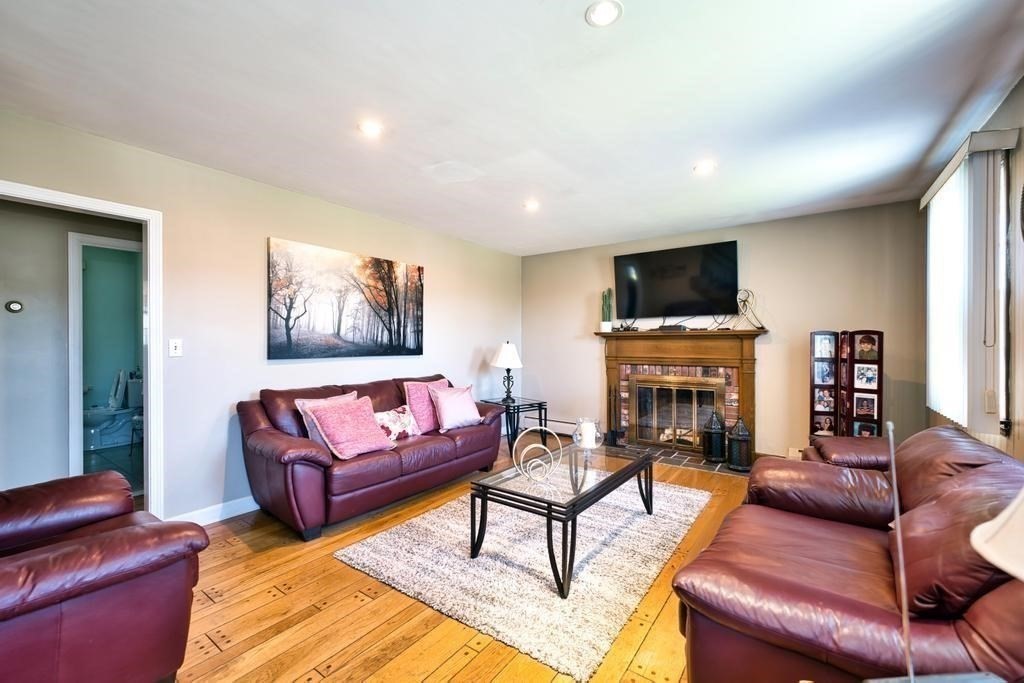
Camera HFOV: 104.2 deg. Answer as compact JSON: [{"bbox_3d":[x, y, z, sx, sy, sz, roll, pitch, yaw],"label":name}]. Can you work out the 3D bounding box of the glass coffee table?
[{"bbox_3d":[0.399,1.024,2.584,0.615,0.450,1.230,0,0,37],"label":"glass coffee table"}]

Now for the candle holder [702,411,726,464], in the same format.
[{"bbox_3d":[2.111,0.996,4.146,0.200,0.522,0.200,0,0,37],"label":"candle holder"}]

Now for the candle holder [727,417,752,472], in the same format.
[{"bbox_3d":[2.216,1.002,3.874,0.200,0.506,0.200,0,0,37],"label":"candle holder"}]

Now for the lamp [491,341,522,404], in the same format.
[{"bbox_3d":[-0.049,0.368,4.672,0.350,0.690,0.350,0,0,0],"label":"lamp"}]

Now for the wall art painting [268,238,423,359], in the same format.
[{"bbox_3d":[-1.399,-0.323,3.612,0.040,0.925,1.505,0,0,37],"label":"wall art painting"}]

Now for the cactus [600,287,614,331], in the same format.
[{"bbox_3d":[1.141,-0.372,4.783,0.135,0.530,0.125,0,0,37],"label":"cactus"}]

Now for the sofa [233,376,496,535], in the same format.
[{"bbox_3d":[-0.999,0.808,3.399,0.820,0.920,2.070,0,0,37],"label":"sofa"}]

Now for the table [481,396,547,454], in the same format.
[{"bbox_3d":[0.006,0.991,4.739,0.490,0.555,0.640,0,0,-37],"label":"table"}]

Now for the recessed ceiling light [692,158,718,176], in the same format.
[{"bbox_3d":[1.358,-1.210,2.796,0.155,0.035,0.155,0,0,37],"label":"recessed ceiling light"}]

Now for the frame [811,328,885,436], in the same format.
[{"bbox_3d":[2.787,0.580,3.321,0.460,1.330,0.310,0,0,37],"label":"frame"}]

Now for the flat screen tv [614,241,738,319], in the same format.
[{"bbox_3d":[1.778,-0.644,4.425,1.290,0.750,0.050,0,7,37],"label":"flat screen tv"}]

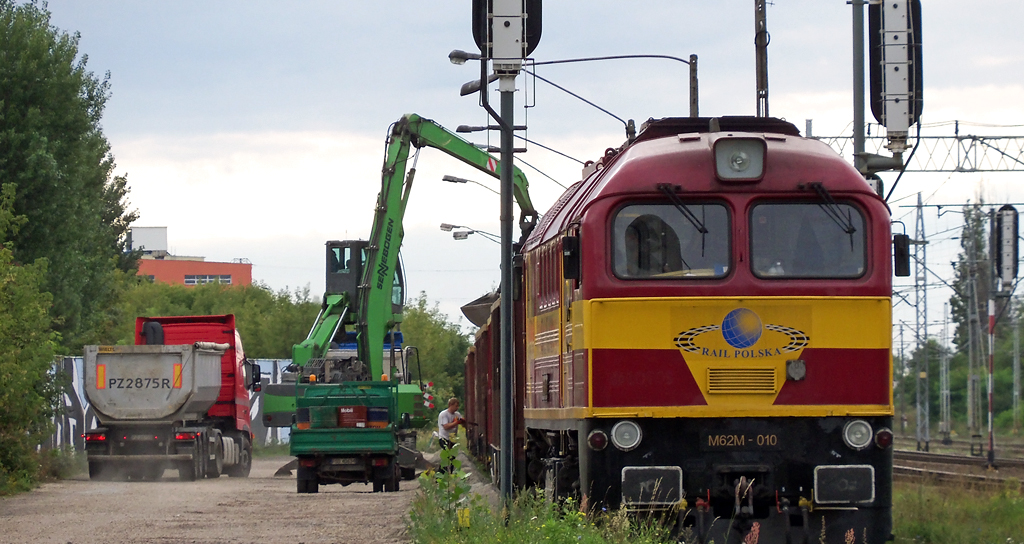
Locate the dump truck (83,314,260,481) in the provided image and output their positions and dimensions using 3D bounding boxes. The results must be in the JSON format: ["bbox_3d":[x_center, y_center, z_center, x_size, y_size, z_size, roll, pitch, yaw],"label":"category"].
[{"bbox_3d":[-8.013,2.977,174.000,2.650,3.900,12.000,0,-1,4],"label":"dump truck"}]

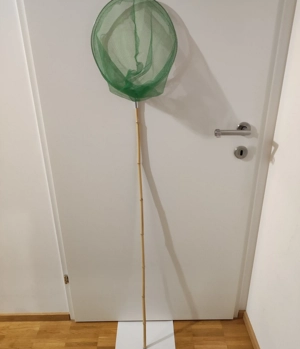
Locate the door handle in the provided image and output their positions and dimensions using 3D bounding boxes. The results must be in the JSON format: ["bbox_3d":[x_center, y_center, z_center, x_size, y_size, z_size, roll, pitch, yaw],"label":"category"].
[{"bbox_3d":[0.324,-0.171,1.126,0.150,0.053,0.060,-1,23,0],"label":"door handle"}]

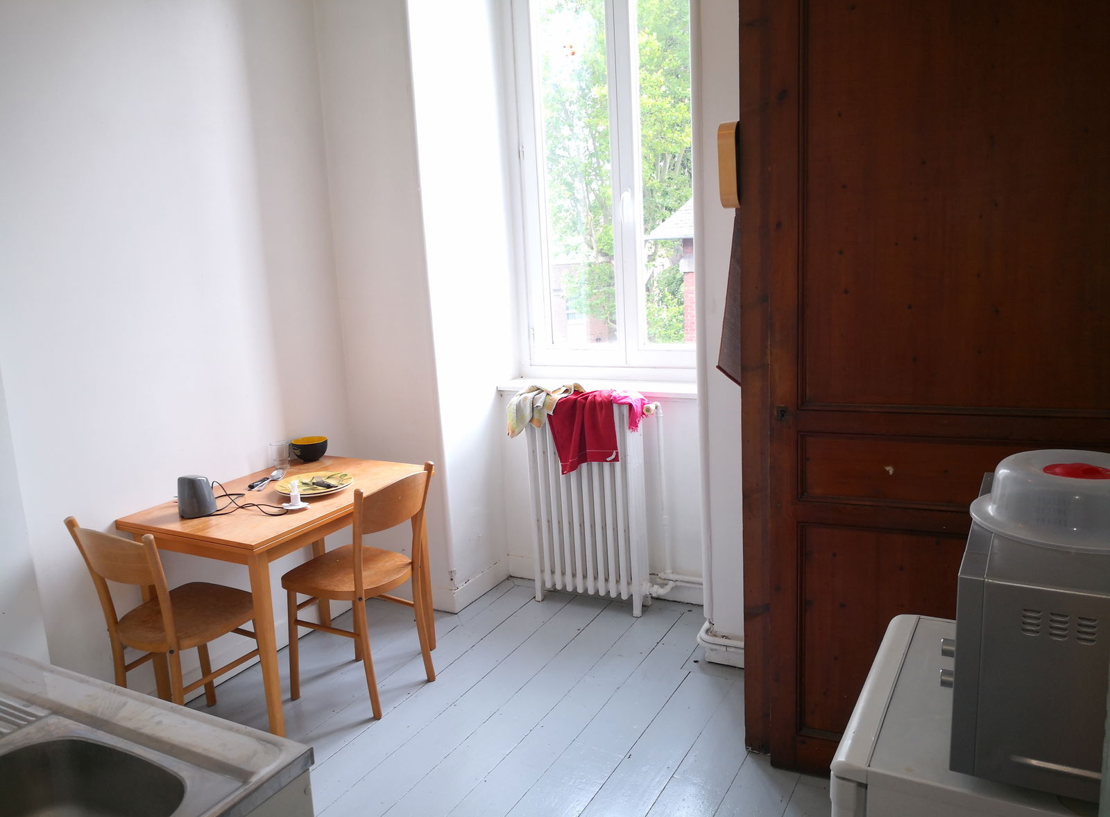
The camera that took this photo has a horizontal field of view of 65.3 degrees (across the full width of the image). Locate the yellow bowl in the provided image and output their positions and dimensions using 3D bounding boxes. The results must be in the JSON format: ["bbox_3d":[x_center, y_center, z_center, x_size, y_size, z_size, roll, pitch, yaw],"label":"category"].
[{"bbox_3d":[-1.004,0.168,3.538,0.145,0.080,0.145,-3,12,1],"label":"yellow bowl"}]

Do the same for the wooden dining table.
[{"bbox_3d":[-0.940,0.664,3.170,0.650,0.750,0.889,3,13,29],"label":"wooden dining table"}]

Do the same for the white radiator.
[{"bbox_3d":[0.148,0.408,3.720,0.500,0.920,0.145,3,13,26],"label":"white radiator"}]

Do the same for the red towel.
[{"bbox_3d":[0.148,0.105,3.631,0.308,0.333,0.160,3,13,26],"label":"red towel"}]

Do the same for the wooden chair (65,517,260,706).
[{"bbox_3d":[-1.199,0.711,2.797,0.420,0.836,0.450,3,13,28],"label":"wooden chair"}]

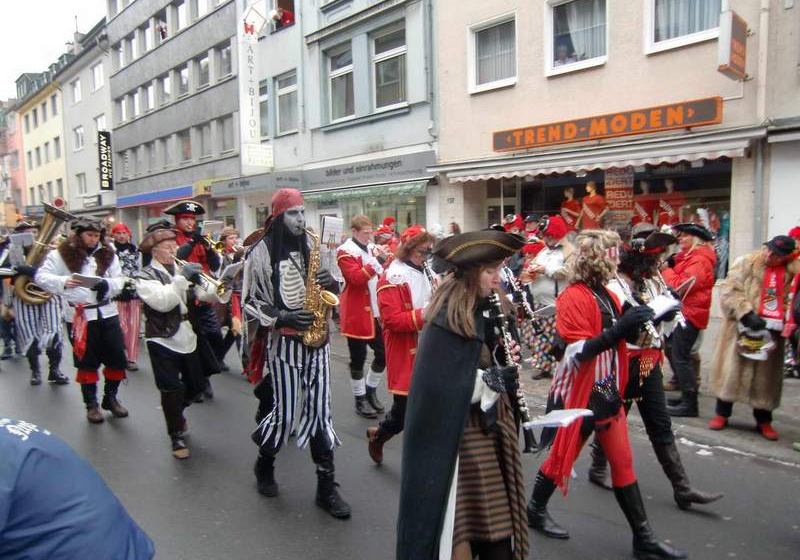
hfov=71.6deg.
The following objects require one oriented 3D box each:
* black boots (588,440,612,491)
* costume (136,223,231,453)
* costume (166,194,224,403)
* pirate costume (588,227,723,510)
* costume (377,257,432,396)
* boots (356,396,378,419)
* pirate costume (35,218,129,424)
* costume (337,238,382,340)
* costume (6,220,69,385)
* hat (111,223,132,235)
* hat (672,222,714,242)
[{"bbox_3d":[1.279,1.154,3.470,0.260,0.340,0.110,3,6,37],"label":"black boots"},{"bbox_3d":[-1.670,0.442,4.320,0.700,1.670,0.580,3,6,38],"label":"costume"},{"bbox_3d":[-2.030,0.214,5.480,0.580,1.930,0.580,-5,7,-41],"label":"costume"},{"bbox_3d":[1.470,0.495,3.310,0.720,1.650,0.500,3,6,37],"label":"pirate costume"},{"bbox_3d":[0.044,0.319,3.720,0.440,0.920,0.460,3,6,37],"label":"costume"},{"bbox_3d":[-0.306,1.126,5.045,0.270,0.180,0.110,3,6,41],"label":"boots"},{"bbox_3d":[-2.800,0.342,4.950,0.740,1.790,0.580,-5,7,-41],"label":"pirate costume"},{"bbox_3d":[-0.359,0.087,5.102,0.360,0.880,0.470,2,5,30],"label":"costume"},{"bbox_3d":[-4.073,0.253,6.267,0.580,1.820,0.500,-5,6,-43],"label":"costume"},{"bbox_3d":[-3.414,-0.625,6.800,0.220,0.150,0.240,-4,6,-36],"label":"hat"},{"bbox_3d":[2.487,-0.403,4.700,0.330,0.140,0.270,8,1,-23],"label":"hat"}]

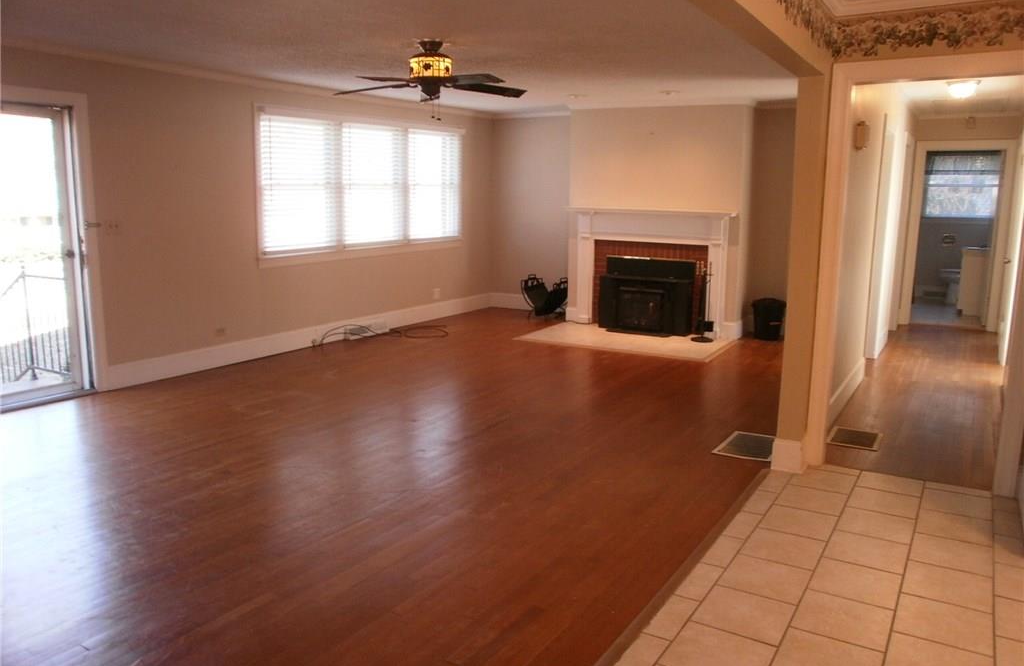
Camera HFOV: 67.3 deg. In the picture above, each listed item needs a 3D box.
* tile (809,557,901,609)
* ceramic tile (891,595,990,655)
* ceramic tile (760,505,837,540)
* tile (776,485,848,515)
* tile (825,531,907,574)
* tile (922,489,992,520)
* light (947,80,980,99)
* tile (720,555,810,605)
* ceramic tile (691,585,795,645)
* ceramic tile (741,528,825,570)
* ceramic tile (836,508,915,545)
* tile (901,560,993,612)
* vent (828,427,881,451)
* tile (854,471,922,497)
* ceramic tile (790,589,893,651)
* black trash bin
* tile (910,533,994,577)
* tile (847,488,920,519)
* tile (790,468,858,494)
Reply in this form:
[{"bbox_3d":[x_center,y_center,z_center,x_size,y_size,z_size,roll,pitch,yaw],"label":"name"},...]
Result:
[{"bbox_3d":[1.324,0.961,2.954,0.300,0.010,0.300,6,12,31],"label":"tile"},{"bbox_3d":[1.503,1.011,2.673,0.300,0.010,0.300,6,12,31],"label":"ceramic tile"},{"bbox_3d":[1.322,0.875,3.542,0.301,0.010,0.301,6,12,31],"label":"ceramic tile"},{"bbox_3d":[1.501,0.838,3.837,0.305,0.010,0.305,6,12,31],"label":"tile"},{"bbox_3d":[1.500,0.927,3.251,0.301,0.010,0.301,6,12,31],"label":"tile"},{"bbox_3d":[2.195,0.847,3.791,0.305,0.010,0.305,6,12,31],"label":"tile"},{"bbox_3d":[3.825,-2.059,6.529,0.295,0.140,0.295,6,12,31],"label":"light"},{"bbox_3d":[0.985,0.955,2.984,0.300,0.010,0.300,6,12,31],"label":"tile"},{"bbox_3d":[0.826,1.000,2.731,0.300,0.010,0.300,6,12,31],"label":"ceramic tile"},{"bbox_3d":[1.161,0.921,3.284,0.301,0.010,0.301,6,12,31],"label":"ceramic tile"},{"bbox_3d":[1.645,0.869,3.472,0.300,0.010,0.300,6,12,31],"label":"ceramic tile"},{"bbox_3d":[1.685,0.978,2.971,0.301,0.010,0.301,6,12,31],"label":"tile"},{"bbox_3d":[2.120,0.646,4.745,0.292,0.015,0.375,6,12,31],"label":"vent"},{"bbox_3d":[1.973,0.791,4.007,0.301,0.010,0.261,6,12,31],"label":"tile"},{"bbox_3d":[1.165,1.006,2.698,0.300,0.010,0.300,6,12,31],"label":"ceramic tile"},{"bbox_3d":[2.733,-0.140,8.158,0.350,0.410,0.350,6,12,31],"label":"black trash bin"},{"bbox_3d":[1.846,0.932,3.228,0.301,0.010,0.301,6,12,31],"label":"tile"},{"bbox_3d":[1.822,0.835,3.766,0.301,0.010,0.301,6,12,31],"label":"tile"},{"bbox_3d":[1.644,0.782,4.056,0.301,0.010,0.301,6,12,31],"label":"tile"}]

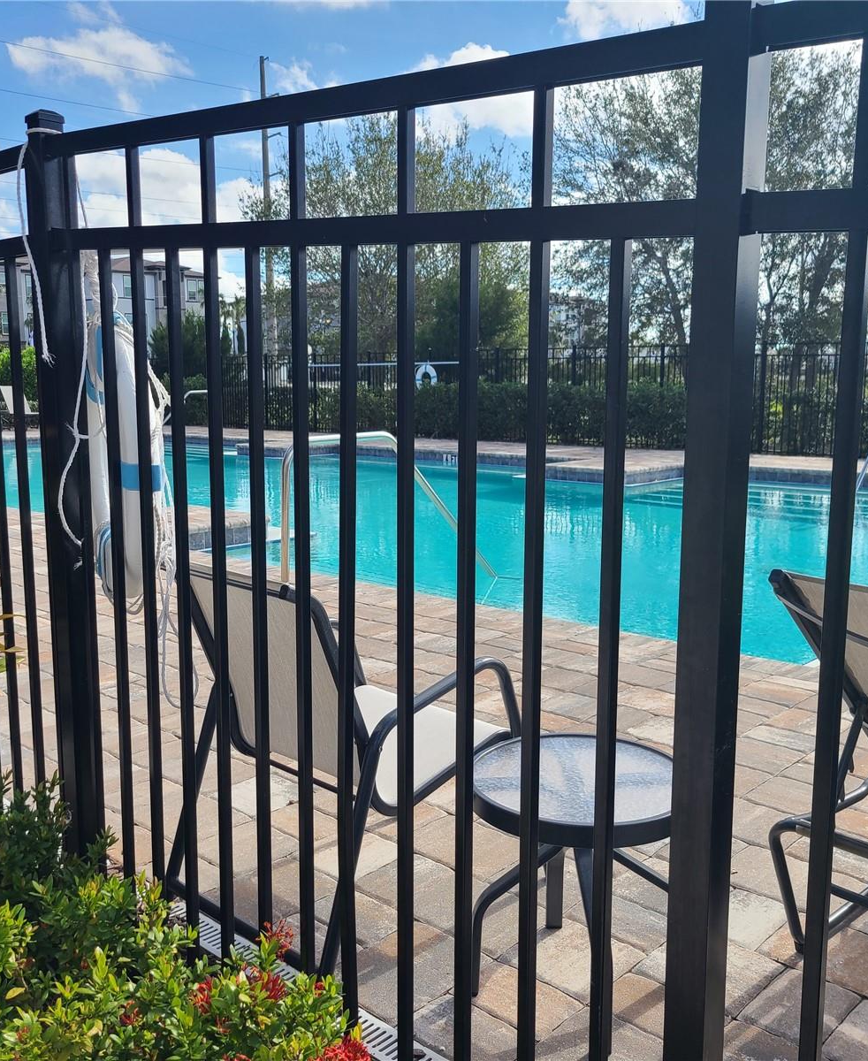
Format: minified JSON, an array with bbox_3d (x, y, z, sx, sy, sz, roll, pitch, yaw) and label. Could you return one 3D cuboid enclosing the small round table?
[{"bbox_3d":[0.308,0.745,2.263,0.510,0.460,0.510,0,9,0],"label":"small round table"}]

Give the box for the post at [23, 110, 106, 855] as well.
[{"bbox_3d":[-0.852,0.001,2.459,0.060,1.860,0.060,8,12,42],"label":"post"}]

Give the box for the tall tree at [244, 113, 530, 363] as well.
[{"bbox_3d":[-1.421,-8.015,32.129,8.400,8.780,7.500,0,9,0],"label":"tall tree"}]

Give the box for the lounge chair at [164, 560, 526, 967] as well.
[{"bbox_3d":[-0.228,0.473,2.699,0.620,0.860,0.760,8,12,42],"label":"lounge chair"}]

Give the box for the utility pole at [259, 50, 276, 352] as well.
[{"bbox_3d":[-7.010,-12.672,45.077,0.400,14.040,0.400,0,9,0],"label":"utility pole"}]

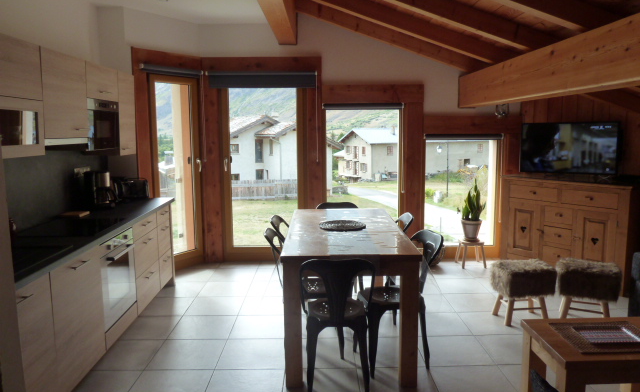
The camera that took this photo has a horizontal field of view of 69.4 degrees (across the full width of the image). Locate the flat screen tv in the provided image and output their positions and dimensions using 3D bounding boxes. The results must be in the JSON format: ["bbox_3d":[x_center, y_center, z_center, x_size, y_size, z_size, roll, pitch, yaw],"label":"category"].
[{"bbox_3d":[2.615,-0.502,4.900,0.930,0.535,0.070,6,10,39],"label":"flat screen tv"}]

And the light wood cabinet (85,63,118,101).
[{"bbox_3d":[-1.863,-0.877,3.616,0.340,0.263,0.599,-1,7,-3],"label":"light wood cabinet"}]

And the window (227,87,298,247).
[{"bbox_3d":[-0.649,-0.326,5.339,0.768,1.886,0.080,-1,7,0],"label":"window"}]

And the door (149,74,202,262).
[{"bbox_3d":[-1.571,-0.257,5.092,0.080,2.090,0.655,5,9,36],"label":"door"}]

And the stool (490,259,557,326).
[{"bbox_3d":[1.608,0.753,3.672,0.400,0.470,0.340,-1,7,-5],"label":"stool"}]

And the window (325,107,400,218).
[{"bbox_3d":[0.505,-0.192,5.419,0.904,1.688,0.090,-1,7,0],"label":"window"}]

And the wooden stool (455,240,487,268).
[{"bbox_3d":[1.725,0.643,5.262,0.285,0.290,0.285,-1,7,-1],"label":"wooden stool"}]

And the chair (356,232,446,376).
[{"bbox_3d":[0.507,0.676,3.015,0.520,0.830,0.430,-3,8,-15],"label":"chair"}]

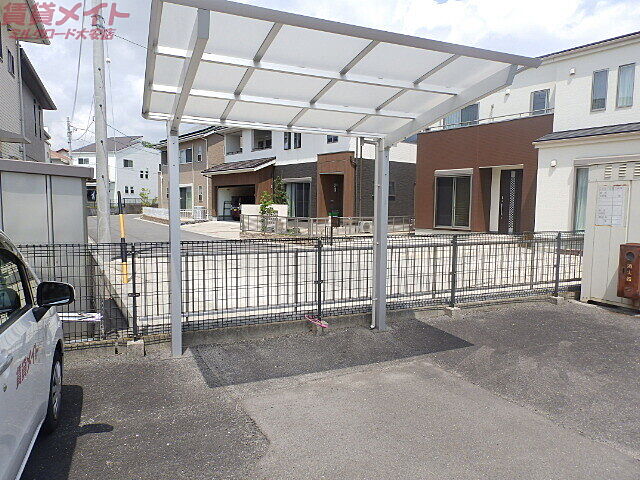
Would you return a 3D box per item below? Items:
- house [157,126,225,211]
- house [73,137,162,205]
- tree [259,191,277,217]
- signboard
[{"bbox_3d":[-8.462,-5.663,33.959,8.900,7.600,7.800,5,6,44],"label":"house"},{"bbox_3d":[-22.533,-7.439,45.698,7.200,8.000,7.200,2,5,21],"label":"house"},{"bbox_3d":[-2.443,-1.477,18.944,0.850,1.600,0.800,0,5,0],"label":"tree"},{"bbox_3d":[4.312,-0.504,6.026,0.020,0.600,0.450,-1,5,-21],"label":"signboard"}]

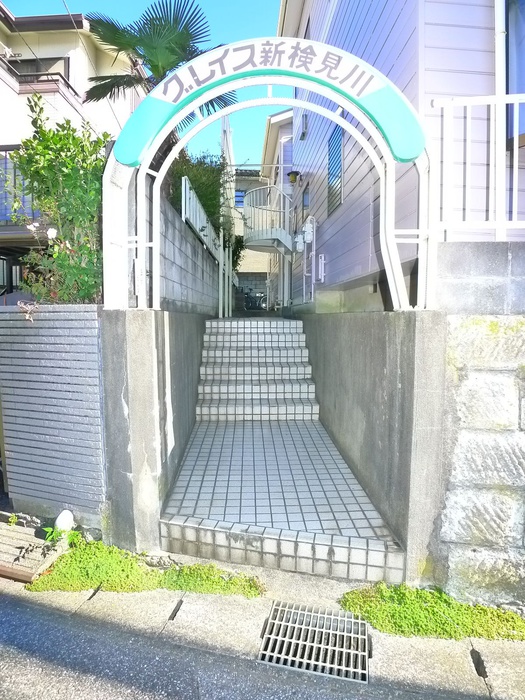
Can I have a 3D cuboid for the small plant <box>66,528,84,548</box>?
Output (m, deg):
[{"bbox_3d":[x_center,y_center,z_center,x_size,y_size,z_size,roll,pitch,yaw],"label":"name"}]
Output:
[{"bbox_3d":[-1.210,1.222,3.140,0.100,0.100,0.095,0,4,-2],"label":"small plant"}]

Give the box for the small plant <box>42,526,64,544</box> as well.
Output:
[{"bbox_3d":[-1.375,1.222,3.190,0.120,0.090,0.105,0,4,-2],"label":"small plant"}]

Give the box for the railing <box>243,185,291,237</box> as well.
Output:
[{"bbox_3d":[0.100,-3.260,12.000,1.200,1.200,1.500,0,4,-2],"label":"railing"}]

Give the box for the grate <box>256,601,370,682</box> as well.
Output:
[{"bbox_3d":[0.253,1.392,2.313,0.490,0.045,0.410,1,8,13],"label":"grate"}]

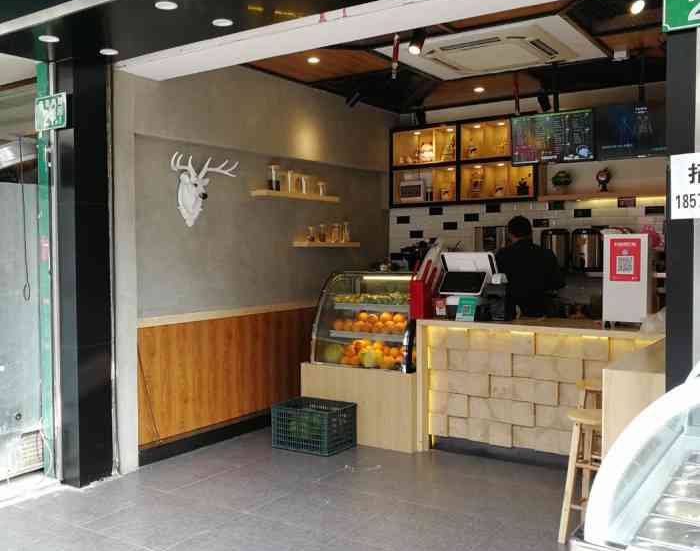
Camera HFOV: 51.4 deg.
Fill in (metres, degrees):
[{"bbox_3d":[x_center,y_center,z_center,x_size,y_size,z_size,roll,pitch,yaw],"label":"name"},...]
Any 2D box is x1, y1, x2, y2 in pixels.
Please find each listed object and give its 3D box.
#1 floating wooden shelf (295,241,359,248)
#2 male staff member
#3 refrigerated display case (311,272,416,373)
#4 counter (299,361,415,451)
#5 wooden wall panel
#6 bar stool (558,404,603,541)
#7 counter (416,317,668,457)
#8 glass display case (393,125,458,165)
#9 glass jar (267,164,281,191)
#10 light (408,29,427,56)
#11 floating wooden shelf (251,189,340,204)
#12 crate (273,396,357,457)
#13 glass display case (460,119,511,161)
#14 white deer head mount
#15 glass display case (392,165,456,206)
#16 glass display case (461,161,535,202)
[{"bbox_3d":[-0.184,-0.267,6.301,0.145,0.047,0.783,1,2,34],"label":"floating wooden shelf"},{"bbox_3d":[1.352,0.361,5.542,0.520,1.640,0.380,0,2,26],"label":"male staff member"},{"bbox_3d":[0.240,0.317,5.505,0.830,0.680,0.650,1,2,34],"label":"refrigerated display case"},{"bbox_3d":[0.230,0.926,5.511,0.949,0.543,0.710,1,2,34],"label":"counter"},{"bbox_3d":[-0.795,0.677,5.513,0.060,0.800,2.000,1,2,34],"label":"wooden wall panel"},{"bbox_3d":[1.200,0.953,3.460,0.340,0.599,0.340,1,2,34],"label":"bar stool"},{"bbox_3d":[1.356,0.759,4.817,1.680,0.902,0.670,1,2,34],"label":"counter"},{"bbox_3d":[0.757,-1.194,6.848,0.705,0.366,0.270,1,2,34],"label":"glass display case"},{"bbox_3d":[-0.595,-0.767,5.667,0.106,0.218,0.106,0,2,0],"label":"glass jar"},{"bbox_3d":[0.414,-1.441,4.500,0.100,0.160,0.130,1,2,28],"label":"light"},{"bbox_3d":[-0.415,-0.638,5.914,0.160,0.045,0.980,1,2,34],"label":"floating wooden shelf"},{"bbox_3d":[-0.252,1.062,5.127,0.480,0.295,0.340,1,2,33],"label":"crate"},{"bbox_3d":[1.340,-1.186,6.455,0.700,0.366,0.270,1,2,34],"label":"glass display case"},{"bbox_3d":[-1.020,-0.573,4.969,0.230,0.475,0.630,1,2,34],"label":"white deer head mount"},{"bbox_3d":[0.760,-0.830,6.860,0.705,0.363,0.270,1,2,34],"label":"glass display case"},{"bbox_3d":[1.355,-0.821,6.458,0.730,0.363,0.270,1,2,34],"label":"glass display case"}]

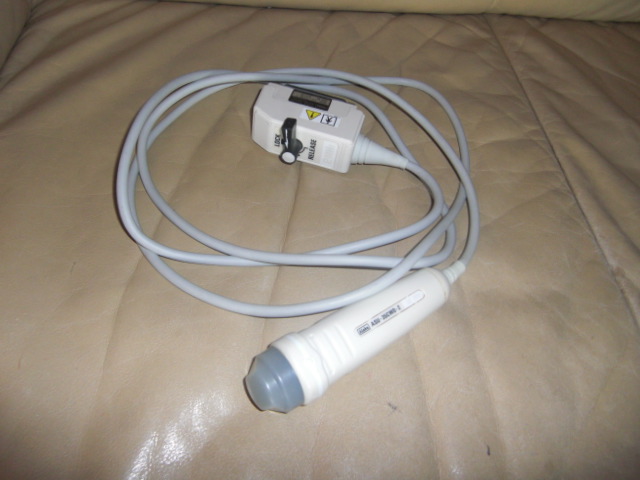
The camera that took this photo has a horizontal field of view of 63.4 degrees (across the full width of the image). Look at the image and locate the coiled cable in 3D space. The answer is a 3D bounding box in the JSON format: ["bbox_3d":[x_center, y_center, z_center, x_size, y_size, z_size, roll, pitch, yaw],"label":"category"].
[{"bbox_3d":[-0.018,-0.072,0.433,0.300,0.033,0.318,4,47,0],"label":"coiled cable"}]

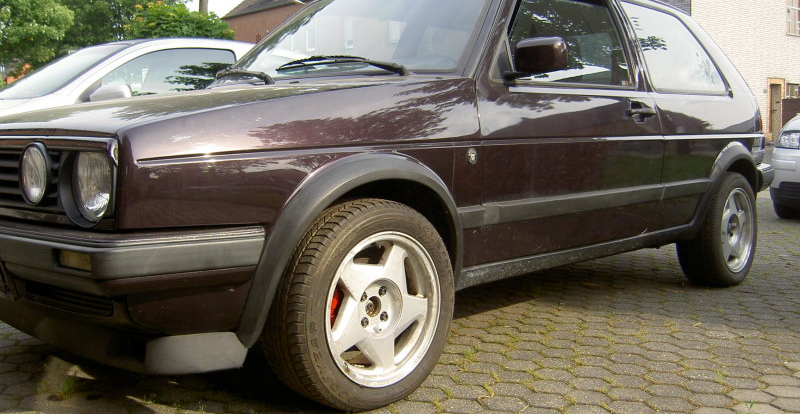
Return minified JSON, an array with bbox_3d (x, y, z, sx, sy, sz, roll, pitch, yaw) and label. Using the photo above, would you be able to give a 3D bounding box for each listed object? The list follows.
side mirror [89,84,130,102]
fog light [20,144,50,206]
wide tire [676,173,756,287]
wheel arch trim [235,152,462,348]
[{"bbox_3d":[-1.698,-0.655,4.593,0.210,0.140,0.130,5,7,43],"label":"side mirror"},{"bbox_3d":[-0.860,-0.081,1.904,0.155,0.155,0.070,5,7,43],"label":"fog light"},{"bbox_3d":[1.600,0.105,3.938,0.197,0.560,0.565,5,7,43],"label":"wide tire"},{"bbox_3d":[-0.105,0.072,2.030,0.080,0.440,0.770,5,7,43],"label":"wheel arch trim"}]

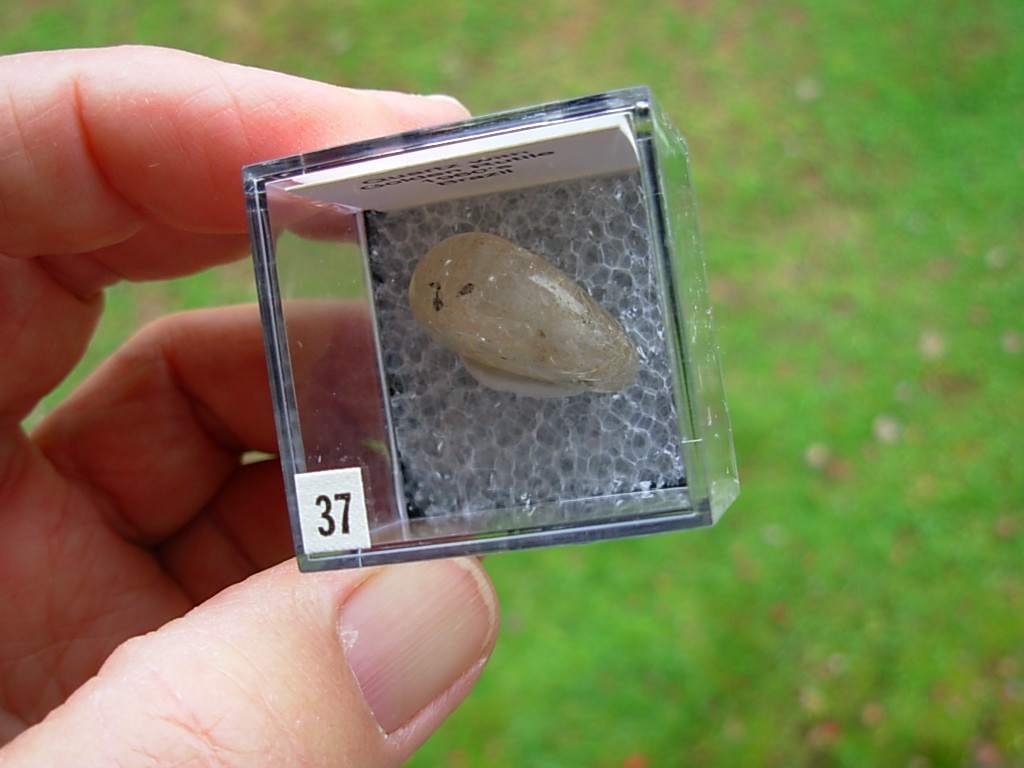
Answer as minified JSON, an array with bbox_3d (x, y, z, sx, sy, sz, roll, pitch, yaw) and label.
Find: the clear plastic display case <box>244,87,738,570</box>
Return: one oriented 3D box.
[{"bbox_3d":[0.000,-0.004,0.104,0.035,0.025,0.035,-8,89,16],"label":"clear plastic display case"}]

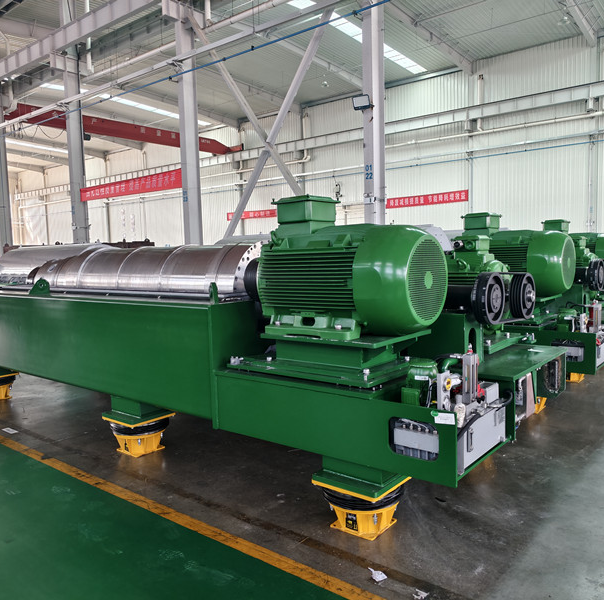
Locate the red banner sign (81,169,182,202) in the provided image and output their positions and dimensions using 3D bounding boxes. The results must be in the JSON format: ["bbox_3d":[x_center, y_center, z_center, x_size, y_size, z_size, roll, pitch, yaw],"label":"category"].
[{"bbox_3d":[-7.131,-4.544,21.625,6.800,0.680,0.060,2,5,38],"label":"red banner sign"}]

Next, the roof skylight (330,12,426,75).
[{"bbox_3d":[4.856,-15.222,32.177,1.050,0.120,10.210,2,3,38],"label":"roof skylight"}]

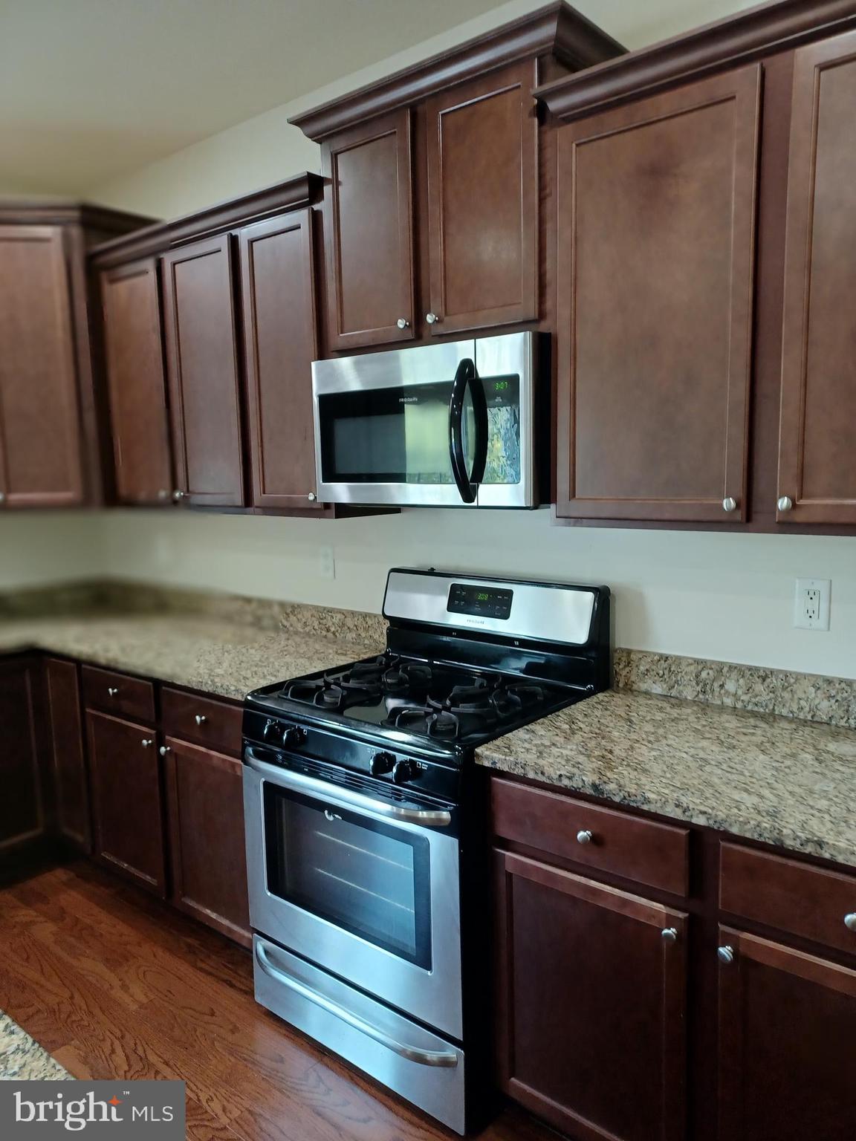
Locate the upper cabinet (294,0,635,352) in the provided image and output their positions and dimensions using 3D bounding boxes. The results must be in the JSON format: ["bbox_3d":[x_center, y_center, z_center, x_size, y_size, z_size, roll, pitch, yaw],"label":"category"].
[{"bbox_3d":[0.072,-0.926,2.221,0.890,0.674,0.369,5,9,40],"label":"upper cabinet"}]

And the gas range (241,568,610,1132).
[{"bbox_3d":[-0.017,0.646,2.272,0.757,1.190,0.705,5,9,40],"label":"gas range"}]

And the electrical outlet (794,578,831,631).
[{"bbox_3d":[0.888,0.080,1.906,0.073,0.116,0.012,5,9,40],"label":"electrical outlet"}]

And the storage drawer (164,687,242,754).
[{"bbox_3d":[-0.501,0.418,2.641,0.445,0.135,0.520,5,9,40],"label":"storage drawer"}]

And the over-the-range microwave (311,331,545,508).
[{"bbox_3d":[0.070,-0.388,2.272,0.754,0.408,0.410,5,9,40],"label":"over-the-range microwave"}]

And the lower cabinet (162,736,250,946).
[{"bbox_3d":[-0.471,0.790,2.713,0.445,0.573,0.572,5,9,40],"label":"lower cabinet"}]

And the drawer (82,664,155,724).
[{"bbox_3d":[-0.885,0.387,2.962,0.448,0.135,0.520,5,9,40],"label":"drawer"}]

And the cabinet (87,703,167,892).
[{"bbox_3d":[-0.855,0.758,3.034,0.448,0.573,0.572,5,9,40],"label":"cabinet"}]

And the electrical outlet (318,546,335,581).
[{"bbox_3d":[-0.363,-0.025,2.954,0.076,0.114,0.012,5,9,40],"label":"electrical outlet"}]

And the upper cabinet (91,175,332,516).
[{"bbox_3d":[-0.690,-0.688,2.904,1.250,0.972,0.365,5,9,40],"label":"upper cabinet"}]

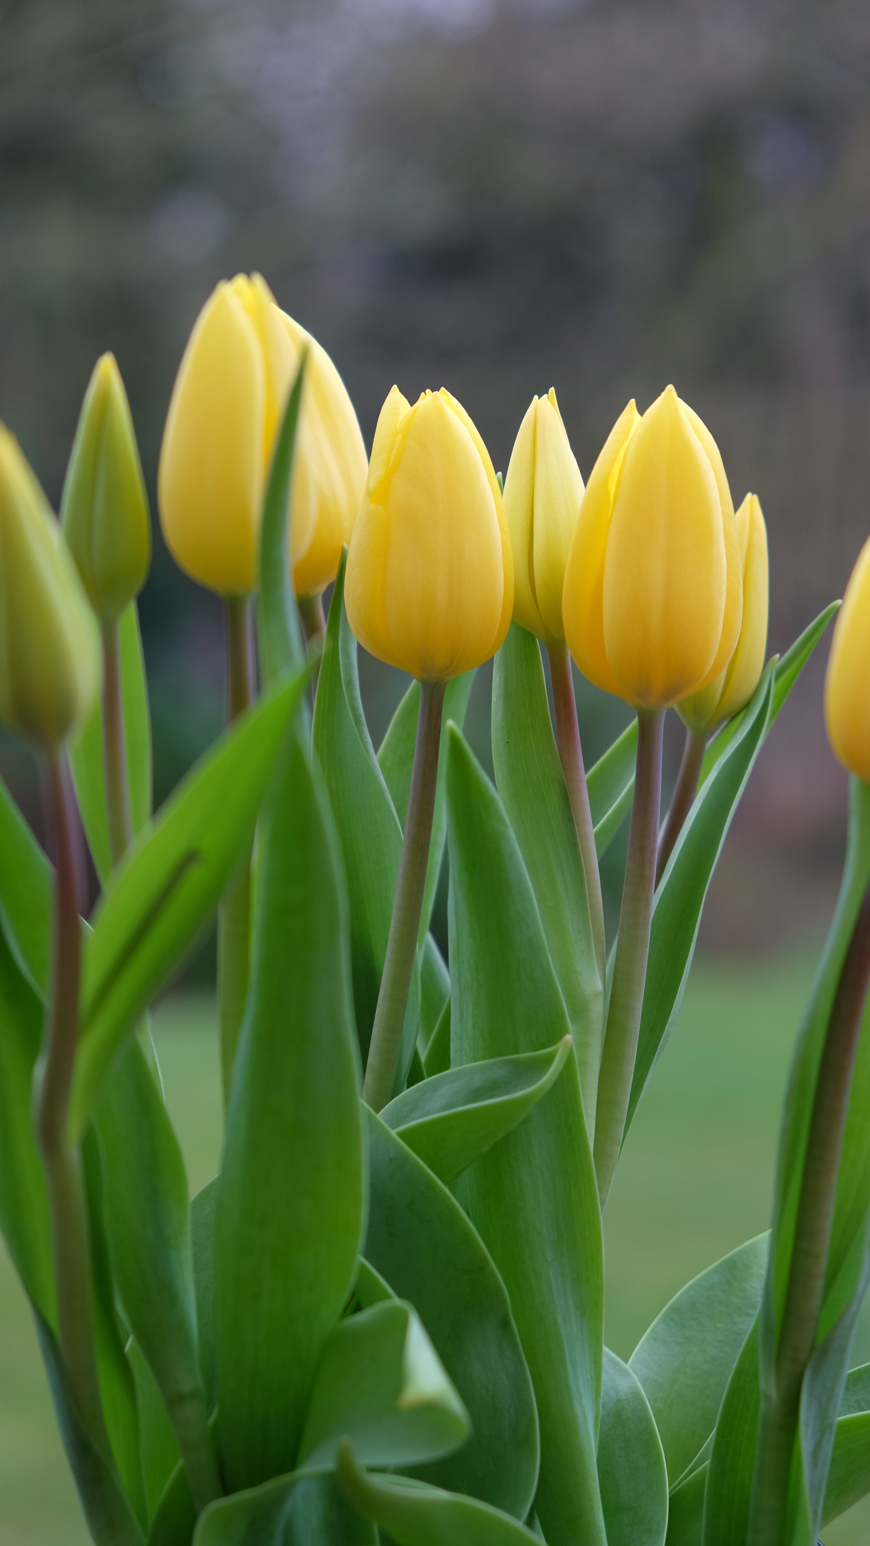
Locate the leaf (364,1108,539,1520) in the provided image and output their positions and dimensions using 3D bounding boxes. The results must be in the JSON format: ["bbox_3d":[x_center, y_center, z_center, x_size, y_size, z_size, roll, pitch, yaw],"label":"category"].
[{"bbox_3d":[0.002,0.104,0.690,0.035,0.080,0.025,-5,1,0],"label":"leaf"}]

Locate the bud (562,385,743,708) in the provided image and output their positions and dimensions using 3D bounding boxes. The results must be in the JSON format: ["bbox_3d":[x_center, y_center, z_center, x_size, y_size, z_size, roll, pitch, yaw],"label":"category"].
[{"bbox_3d":[0.043,-0.044,0.700,0.035,0.063,0.035,2,1,0],"label":"bud"}]

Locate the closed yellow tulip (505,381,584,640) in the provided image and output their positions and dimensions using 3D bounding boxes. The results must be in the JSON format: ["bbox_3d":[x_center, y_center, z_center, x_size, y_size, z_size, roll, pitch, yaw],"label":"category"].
[{"bbox_3d":[0.025,-0.058,0.805,0.019,0.058,0.018,-2,2,0],"label":"closed yellow tulip"}]

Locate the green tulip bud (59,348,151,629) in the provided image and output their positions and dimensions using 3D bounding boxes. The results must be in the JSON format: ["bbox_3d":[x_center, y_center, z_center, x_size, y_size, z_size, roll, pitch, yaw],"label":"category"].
[{"bbox_3d":[-0.071,-0.062,0.770,0.019,0.059,0.020,0,2,0],"label":"green tulip bud"}]

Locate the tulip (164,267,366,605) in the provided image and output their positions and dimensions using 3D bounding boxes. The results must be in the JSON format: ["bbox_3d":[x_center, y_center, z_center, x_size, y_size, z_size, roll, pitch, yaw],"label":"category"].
[{"bbox_3d":[-0.033,-0.065,0.690,0.039,0.063,0.043,0,1,0],"label":"tulip"}]

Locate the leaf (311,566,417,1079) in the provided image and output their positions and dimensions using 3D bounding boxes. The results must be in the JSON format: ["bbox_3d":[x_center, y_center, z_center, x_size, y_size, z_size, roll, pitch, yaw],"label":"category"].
[{"bbox_3d":[-0.015,0.010,0.785,0.022,0.116,0.022,-4,2,0],"label":"leaf"}]

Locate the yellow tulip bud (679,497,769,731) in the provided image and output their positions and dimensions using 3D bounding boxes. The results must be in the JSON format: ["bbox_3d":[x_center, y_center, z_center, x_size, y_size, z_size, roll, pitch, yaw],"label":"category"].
[{"bbox_3d":[0.065,-0.036,0.810,0.018,0.056,0.018,10,2,0],"label":"yellow tulip bud"}]

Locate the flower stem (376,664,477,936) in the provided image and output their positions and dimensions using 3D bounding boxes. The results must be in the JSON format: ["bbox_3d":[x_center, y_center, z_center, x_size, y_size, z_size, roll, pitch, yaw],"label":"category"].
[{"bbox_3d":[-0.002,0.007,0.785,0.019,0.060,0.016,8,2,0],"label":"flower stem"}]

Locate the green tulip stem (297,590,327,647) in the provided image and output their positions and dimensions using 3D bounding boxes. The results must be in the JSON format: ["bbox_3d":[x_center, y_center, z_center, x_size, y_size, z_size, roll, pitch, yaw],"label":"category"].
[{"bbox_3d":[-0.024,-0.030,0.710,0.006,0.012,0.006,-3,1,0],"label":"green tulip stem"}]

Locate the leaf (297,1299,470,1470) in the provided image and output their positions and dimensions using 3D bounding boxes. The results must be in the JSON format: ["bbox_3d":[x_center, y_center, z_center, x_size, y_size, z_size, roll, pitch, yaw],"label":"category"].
[{"bbox_3d":[-0.010,0.123,0.720,0.035,0.035,0.028,0,2,0],"label":"leaf"}]

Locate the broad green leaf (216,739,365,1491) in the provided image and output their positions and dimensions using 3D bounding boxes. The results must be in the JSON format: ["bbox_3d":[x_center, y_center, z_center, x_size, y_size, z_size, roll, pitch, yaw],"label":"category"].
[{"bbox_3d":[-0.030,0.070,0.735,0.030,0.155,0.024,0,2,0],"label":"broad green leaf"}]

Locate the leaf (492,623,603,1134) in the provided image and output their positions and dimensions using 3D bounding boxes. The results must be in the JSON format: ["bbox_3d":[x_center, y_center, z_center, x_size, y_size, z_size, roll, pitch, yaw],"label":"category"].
[{"bbox_3d":[0.022,0.020,0.725,0.019,0.108,0.018,-8,1,0],"label":"leaf"}]

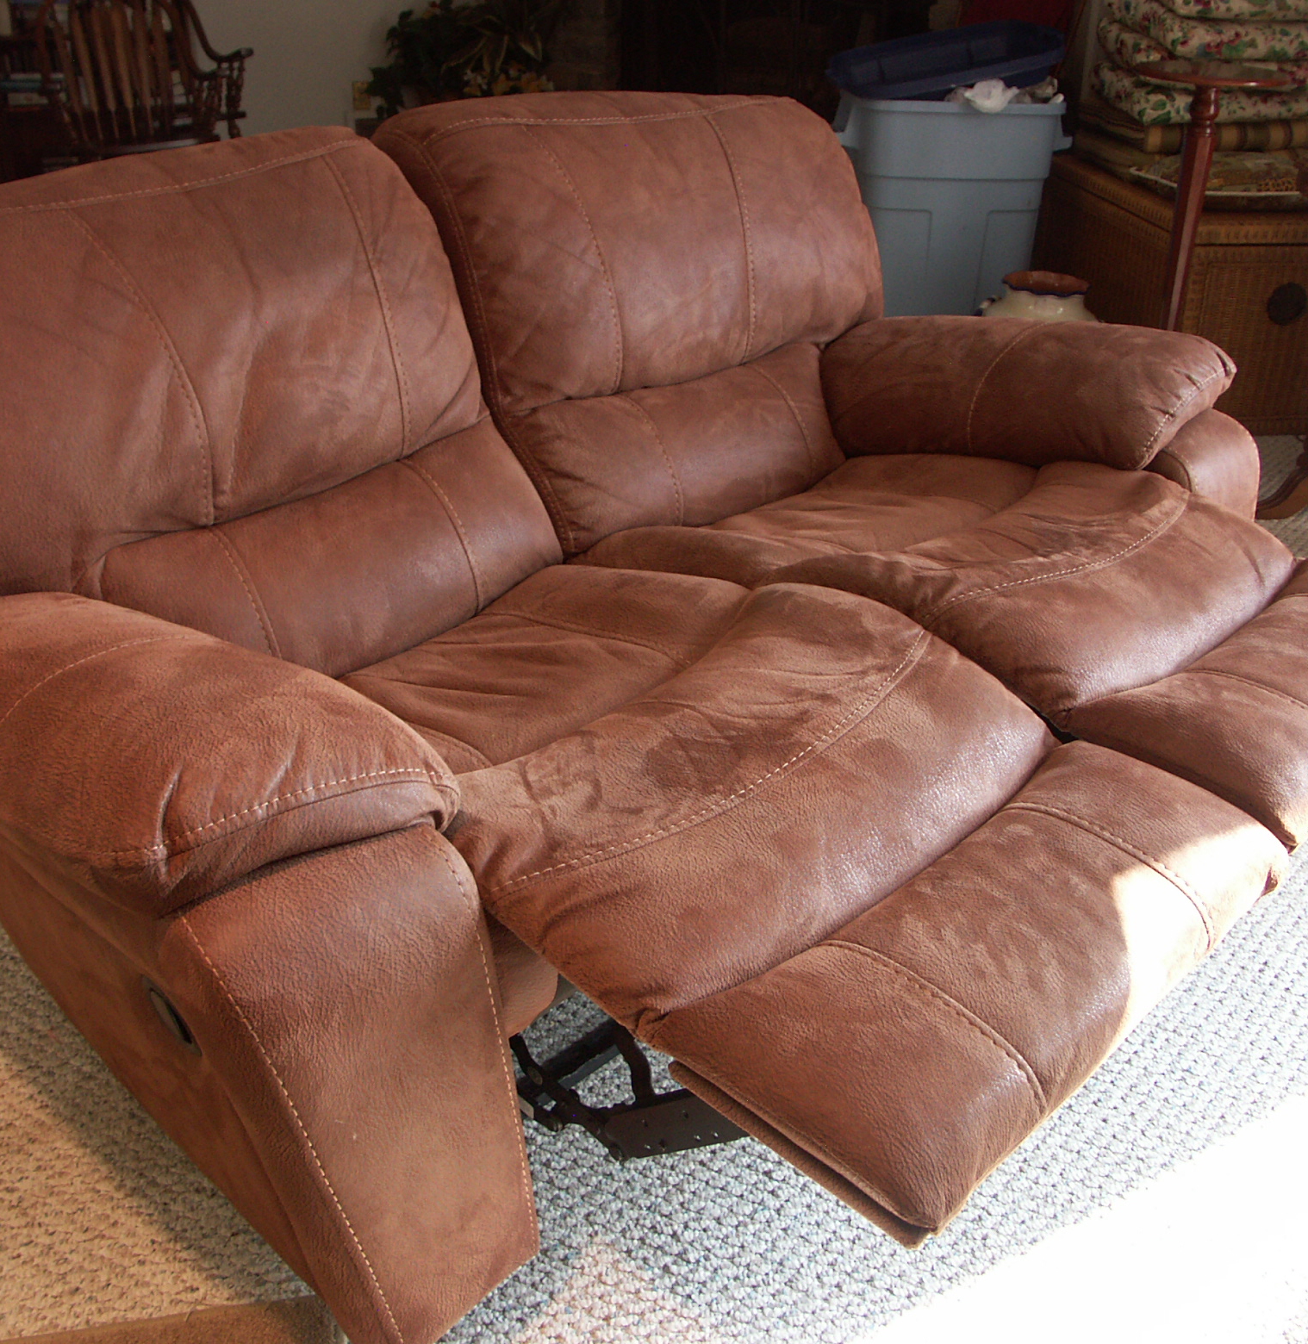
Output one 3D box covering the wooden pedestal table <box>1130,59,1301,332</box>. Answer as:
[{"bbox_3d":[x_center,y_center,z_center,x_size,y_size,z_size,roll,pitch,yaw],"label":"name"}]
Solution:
[{"bbox_3d":[1.045,-0.720,2.930,0.310,0.910,0.310,0,30,0],"label":"wooden pedestal table"}]

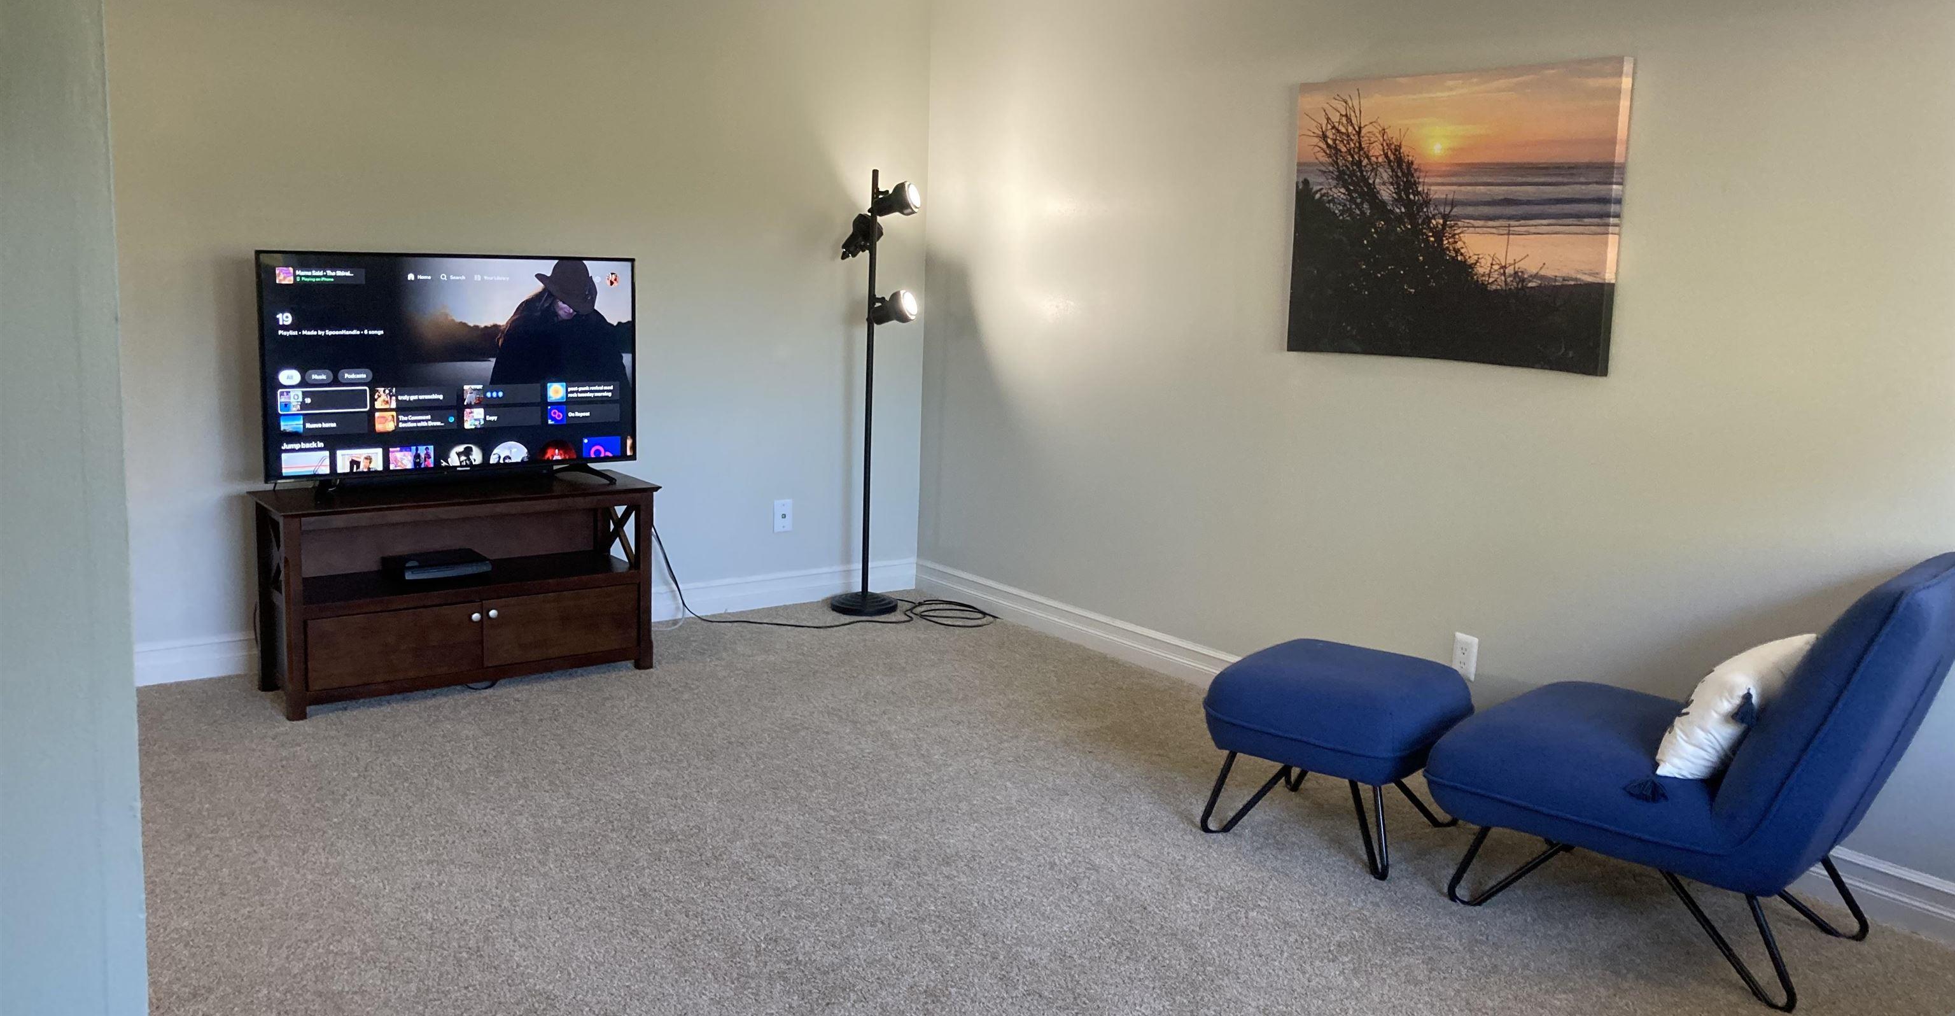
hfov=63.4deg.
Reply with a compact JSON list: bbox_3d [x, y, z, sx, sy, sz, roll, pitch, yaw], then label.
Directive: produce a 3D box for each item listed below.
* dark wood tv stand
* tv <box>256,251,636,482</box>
[{"bbox_3d":[-1.575,0.241,4.840,1.137,0.596,0.407,-5,12,-37],"label":"dark wood tv stand"},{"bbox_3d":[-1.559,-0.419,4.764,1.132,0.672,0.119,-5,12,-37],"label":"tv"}]

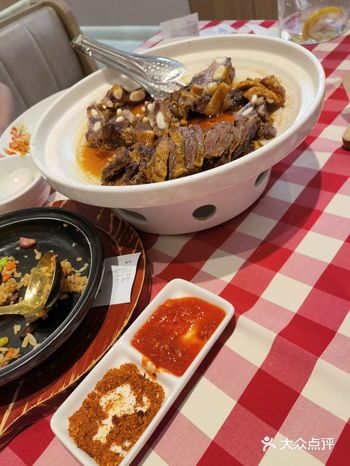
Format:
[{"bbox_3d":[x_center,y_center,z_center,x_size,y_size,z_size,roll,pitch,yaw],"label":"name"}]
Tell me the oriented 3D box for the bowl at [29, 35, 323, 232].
[{"bbox_3d":[0.007,-0.113,0.436,0.319,0.109,0.319,-10,44,10],"label":"bowl"}]

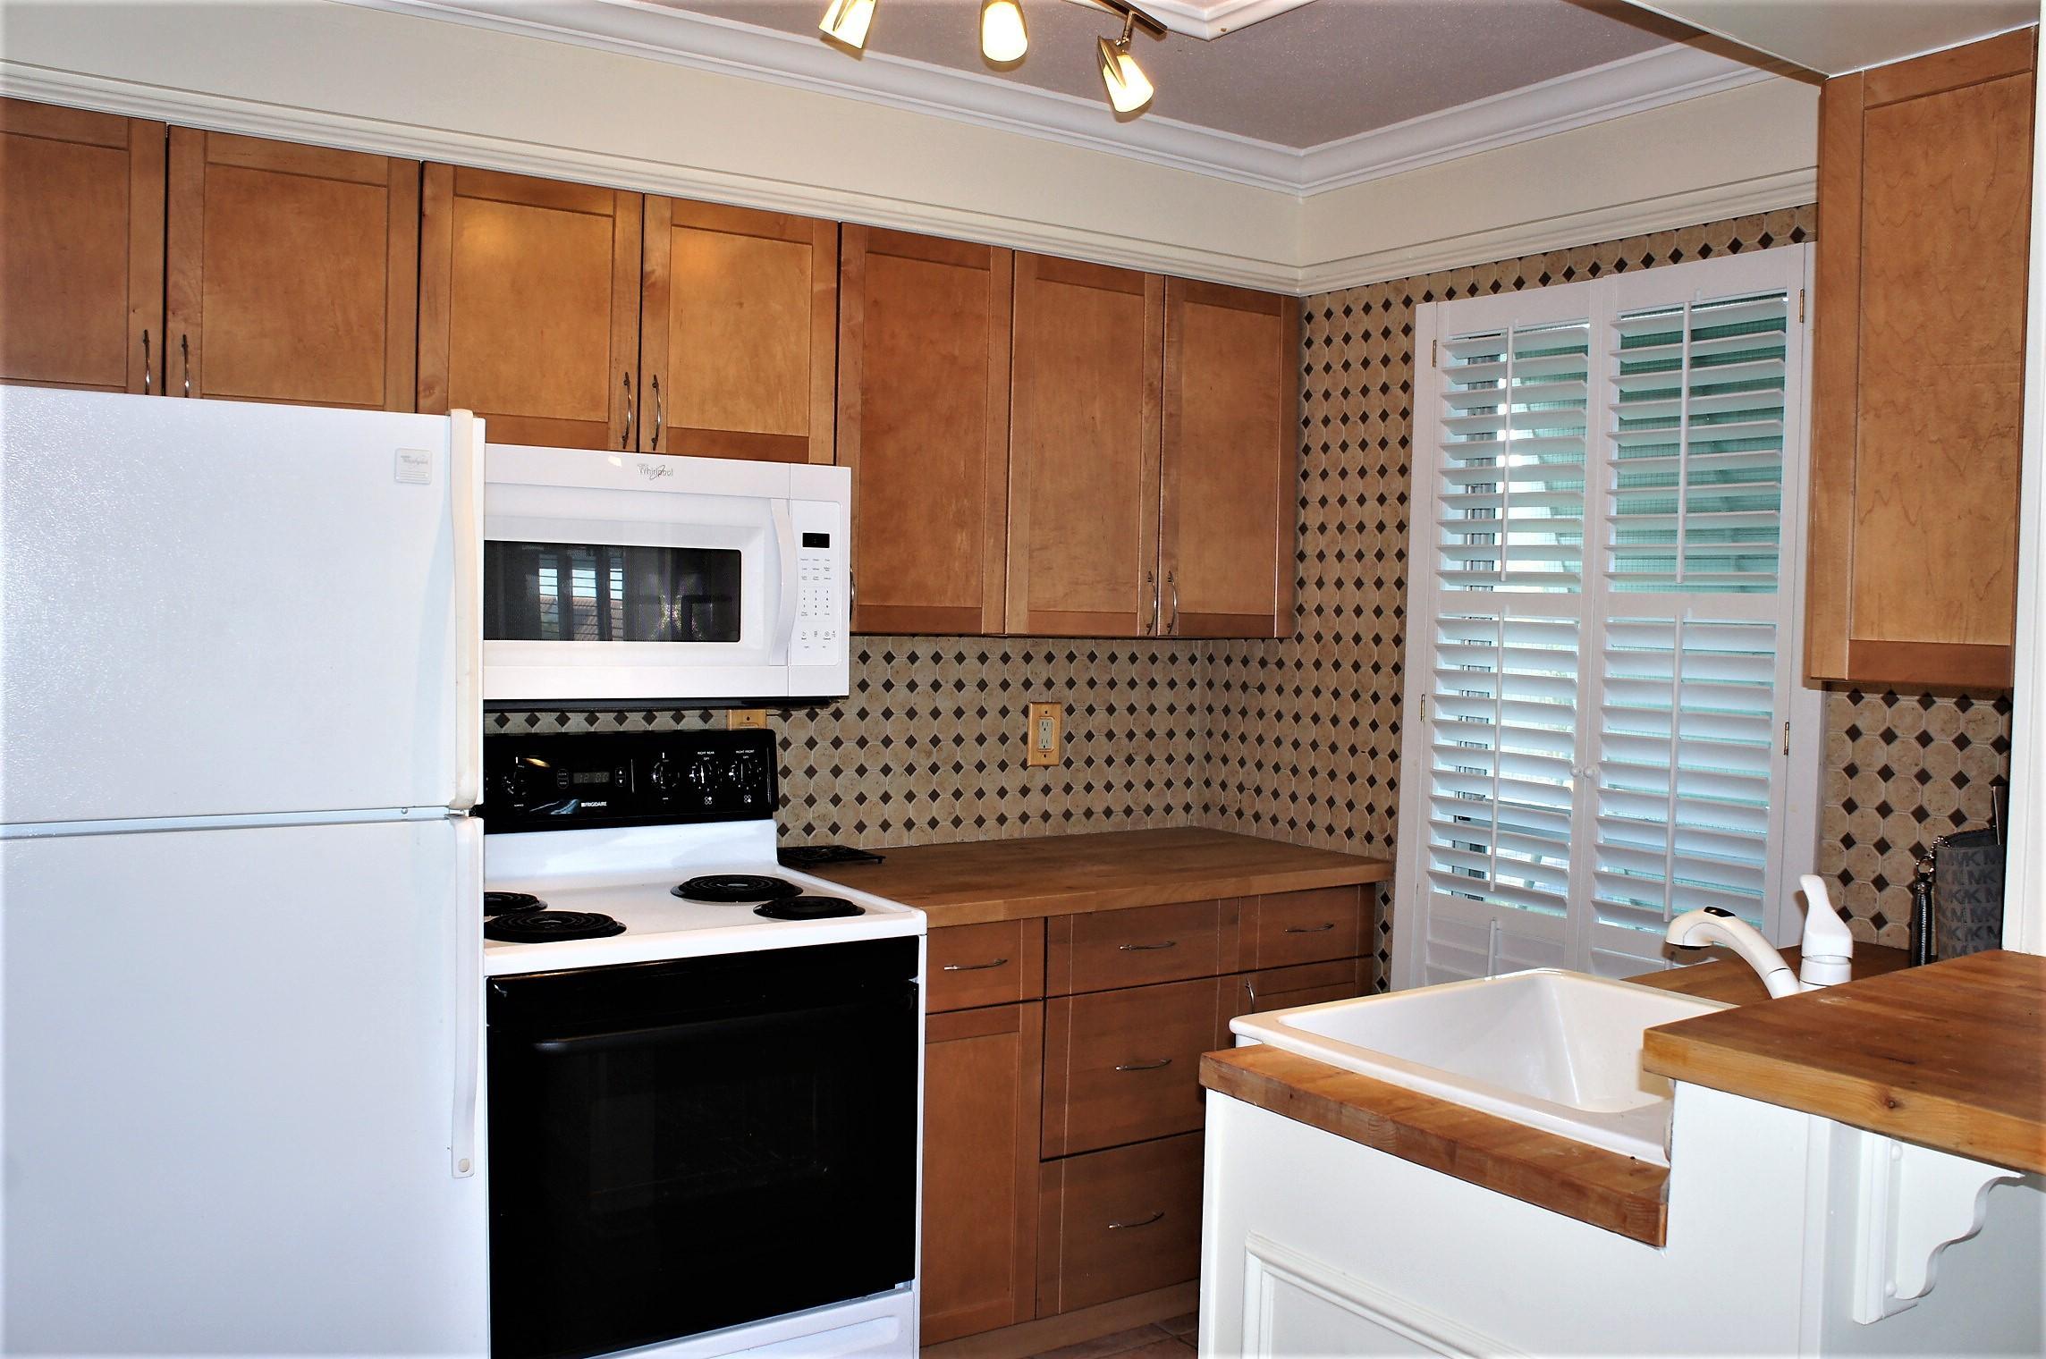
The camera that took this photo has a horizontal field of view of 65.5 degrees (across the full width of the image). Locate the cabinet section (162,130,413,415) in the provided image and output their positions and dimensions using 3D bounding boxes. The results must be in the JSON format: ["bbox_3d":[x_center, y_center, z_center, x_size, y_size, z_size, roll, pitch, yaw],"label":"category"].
[{"bbox_3d":[-1.280,-0.661,2.758,0.379,0.459,0.339,-1,3,-32],"label":"cabinet section"}]

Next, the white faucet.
[{"bbox_3d":[0.777,0.319,1.690,0.060,0.242,0.215,0,2,-34],"label":"white faucet"}]

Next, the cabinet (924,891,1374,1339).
[{"bbox_3d":[0.100,0.845,3.399,1.163,0.830,0.620,0,2,-34],"label":"cabinet"}]

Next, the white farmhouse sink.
[{"bbox_3d":[0.683,0.550,1.854,0.625,0.235,0.625,0,2,-34],"label":"white farmhouse sink"}]

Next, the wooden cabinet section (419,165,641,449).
[{"bbox_3d":[-0.954,-0.659,2.960,0.386,0.469,0.339,-1,3,-32],"label":"wooden cabinet section"}]

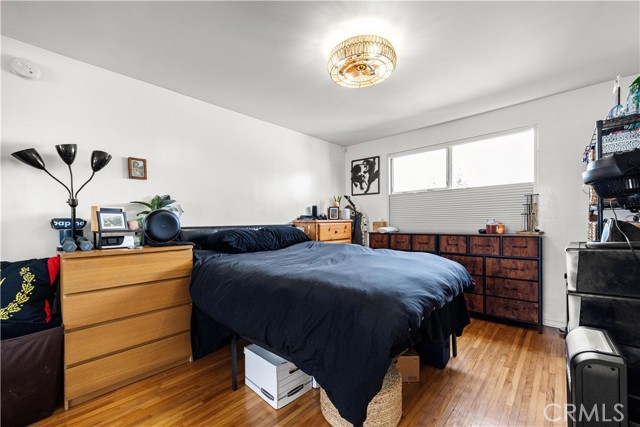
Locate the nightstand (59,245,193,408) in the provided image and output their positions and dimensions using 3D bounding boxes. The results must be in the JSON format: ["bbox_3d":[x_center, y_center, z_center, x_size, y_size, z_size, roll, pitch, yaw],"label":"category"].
[{"bbox_3d":[-1.576,0.787,2.074,0.480,1.000,0.800,-2,-1,43],"label":"nightstand"}]

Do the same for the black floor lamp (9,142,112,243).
[{"bbox_3d":[-1.846,-0.110,1.822,0.360,0.795,0.510,-2,-1,43],"label":"black floor lamp"}]

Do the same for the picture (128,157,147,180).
[{"bbox_3d":[-1.696,-0.414,2.324,0.020,0.195,0.137,-2,-1,43],"label":"picture"}]

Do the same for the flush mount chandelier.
[{"bbox_3d":[0.320,-1.184,1.925,0.520,0.185,0.520,-1,-1,0],"label":"flush mount chandelier"}]

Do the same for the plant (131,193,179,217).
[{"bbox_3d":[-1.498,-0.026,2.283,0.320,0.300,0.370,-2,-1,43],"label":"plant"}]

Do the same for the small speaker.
[{"bbox_3d":[-1.382,0.131,2.183,0.180,0.300,0.285,-2,-1,43],"label":"small speaker"}]

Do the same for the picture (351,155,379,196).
[{"bbox_3d":[0.784,-0.630,4.305,0.575,0.625,0.025,-2,-1,43],"label":"picture"}]

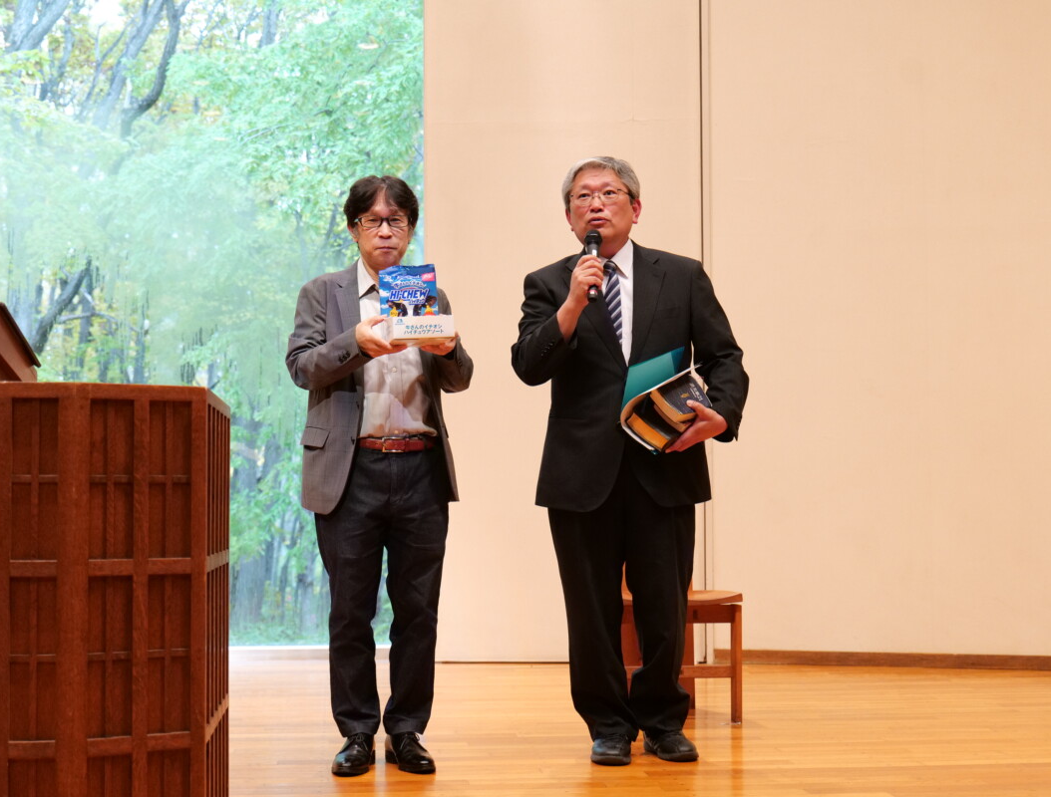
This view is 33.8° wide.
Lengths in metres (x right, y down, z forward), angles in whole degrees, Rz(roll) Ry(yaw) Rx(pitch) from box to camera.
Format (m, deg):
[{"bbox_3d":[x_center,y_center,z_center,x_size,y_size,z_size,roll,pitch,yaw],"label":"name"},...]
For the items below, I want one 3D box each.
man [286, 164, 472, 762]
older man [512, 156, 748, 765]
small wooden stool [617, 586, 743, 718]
[{"bbox_3d":[-0.395,0.194,4.803,0.510,1.675,0.500,0,-3,-9],"label":"man"},{"bbox_3d":[0.293,0.161,4.968,0.660,1.757,0.440,0,-3,5],"label":"older man"},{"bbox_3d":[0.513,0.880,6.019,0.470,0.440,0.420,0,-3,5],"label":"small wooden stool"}]

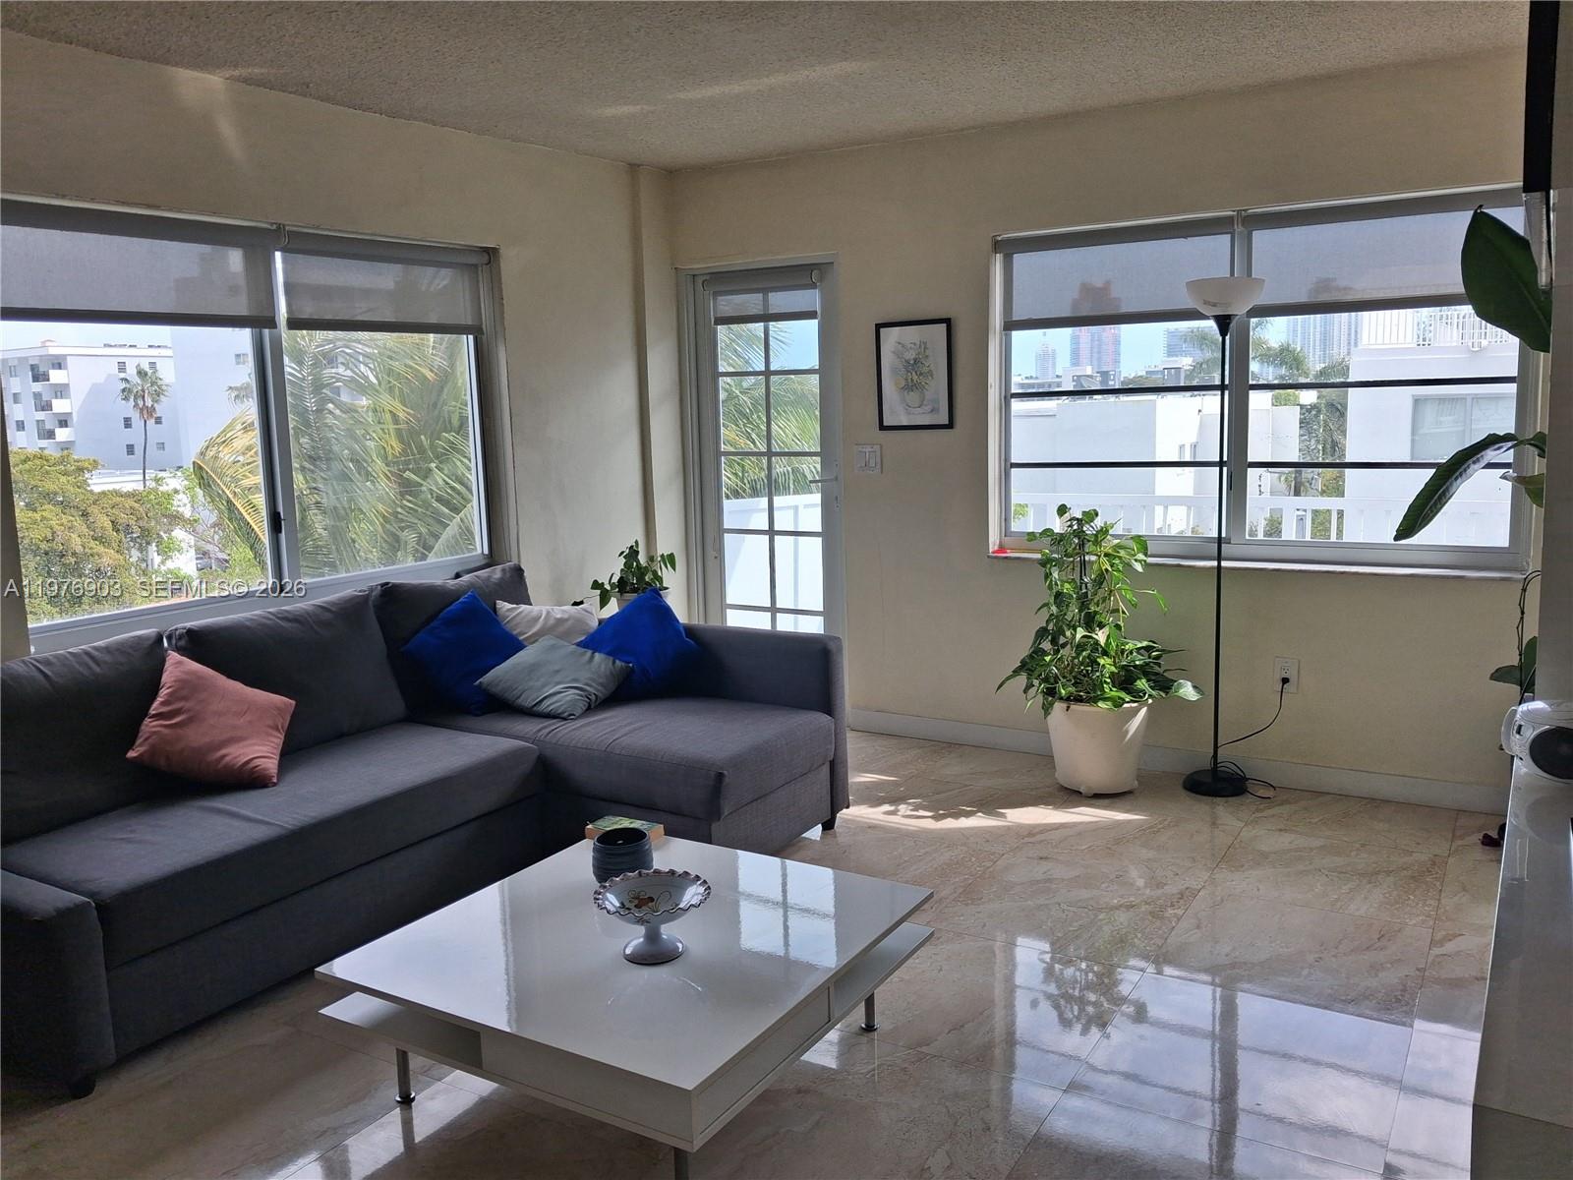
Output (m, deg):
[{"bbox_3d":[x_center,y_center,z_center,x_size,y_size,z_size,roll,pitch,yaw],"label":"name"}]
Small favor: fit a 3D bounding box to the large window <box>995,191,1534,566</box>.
[{"bbox_3d":[1.569,-0.693,4.297,1.770,1.200,0.120,4,11,31],"label":"large window"}]

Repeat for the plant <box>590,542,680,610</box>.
[{"bbox_3d":[-0.608,0.006,4.980,0.330,0.420,0.310,-2,9,0],"label":"plant"}]

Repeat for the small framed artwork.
[{"bbox_3d":[0.504,-0.851,4.881,0.332,0.427,0.020,4,11,31],"label":"small framed artwork"}]

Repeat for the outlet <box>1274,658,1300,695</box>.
[{"bbox_3d":[1.758,0.303,4.314,0.073,0.118,0.012,4,11,31],"label":"outlet"}]

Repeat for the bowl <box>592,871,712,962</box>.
[{"bbox_3d":[-0.275,0.685,2.533,0.246,0.132,0.246,-2,9,0],"label":"bowl"}]

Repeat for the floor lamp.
[{"bbox_3d":[1.504,-0.163,4.260,0.265,1.770,0.265,4,11,31],"label":"floor lamp"}]

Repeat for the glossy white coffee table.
[{"bbox_3d":[-0.308,0.885,2.692,0.950,0.310,0.950,4,11,31],"label":"glossy white coffee table"}]

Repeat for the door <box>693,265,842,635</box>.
[{"bbox_3d":[-0.075,-0.394,5.375,0.730,1.970,0.080,4,11,31],"label":"door"}]

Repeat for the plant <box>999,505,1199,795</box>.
[{"bbox_3d":[1.112,0.207,4.398,0.620,1.020,0.560,4,11,31],"label":"plant"}]

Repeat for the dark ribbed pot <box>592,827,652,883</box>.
[{"bbox_3d":[-0.390,0.639,2.918,0.143,0.108,0.143,-2,9,0],"label":"dark ribbed pot"}]

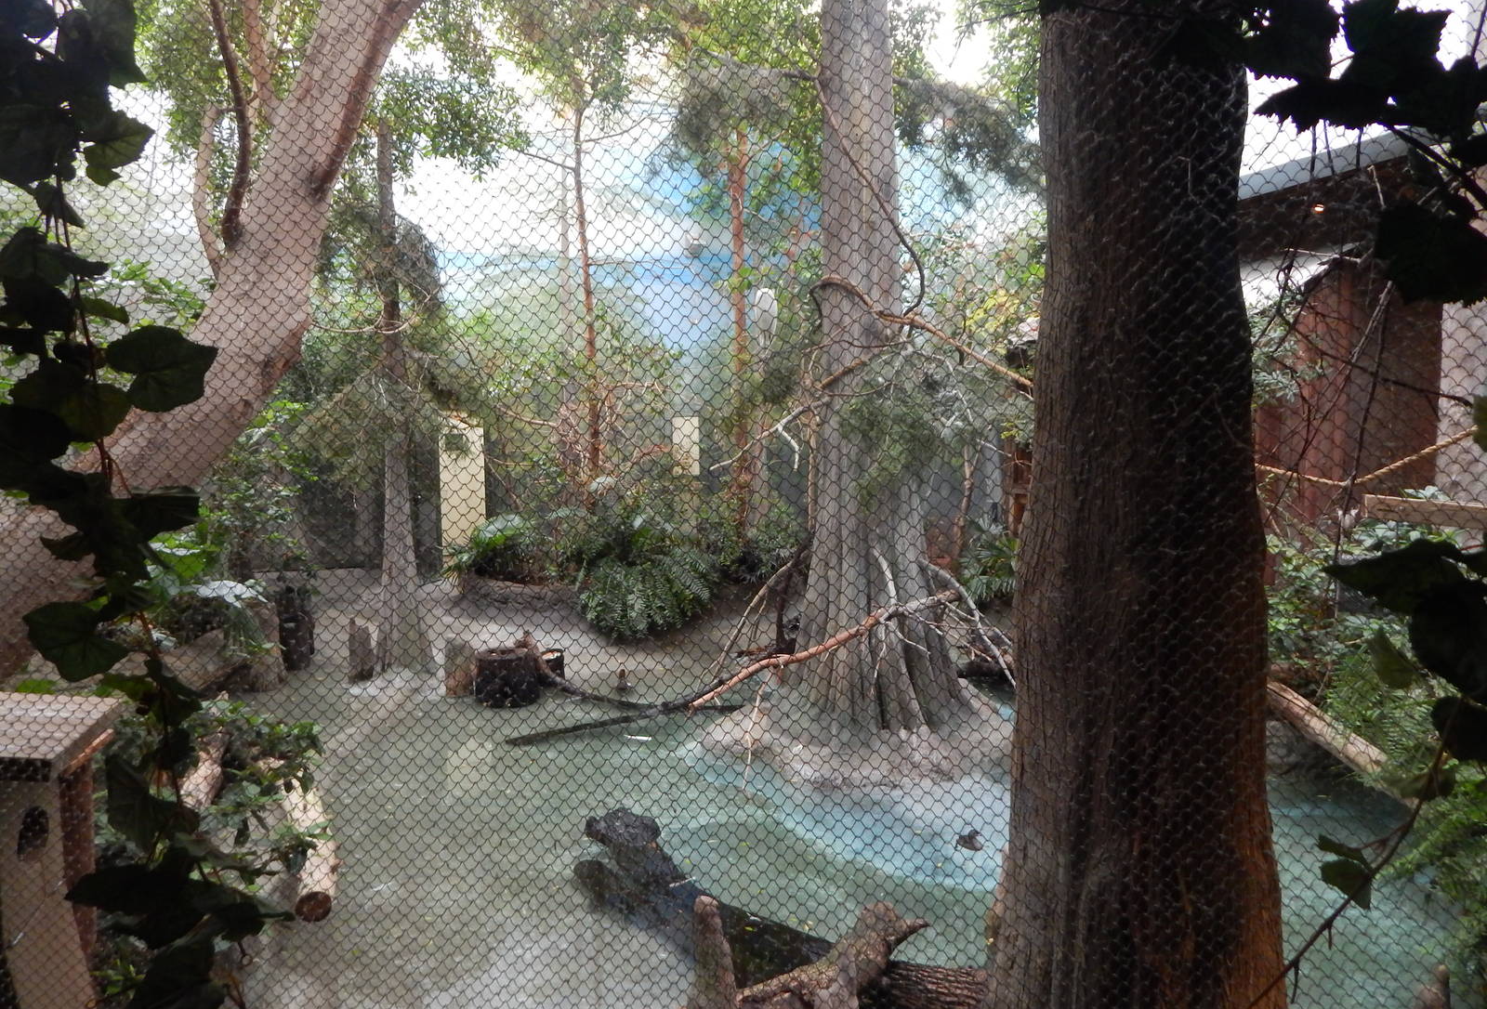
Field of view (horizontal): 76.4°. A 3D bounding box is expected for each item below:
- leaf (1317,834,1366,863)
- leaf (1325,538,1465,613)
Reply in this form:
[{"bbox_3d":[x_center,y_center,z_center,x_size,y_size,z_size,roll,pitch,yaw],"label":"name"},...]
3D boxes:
[{"bbox_3d":[0.557,0.321,0.880,0.046,0.026,0.030,0,3,0],"label":"leaf"},{"bbox_3d":[0.565,0.061,0.820,0.121,0.066,0.050,0,3,0],"label":"leaf"}]

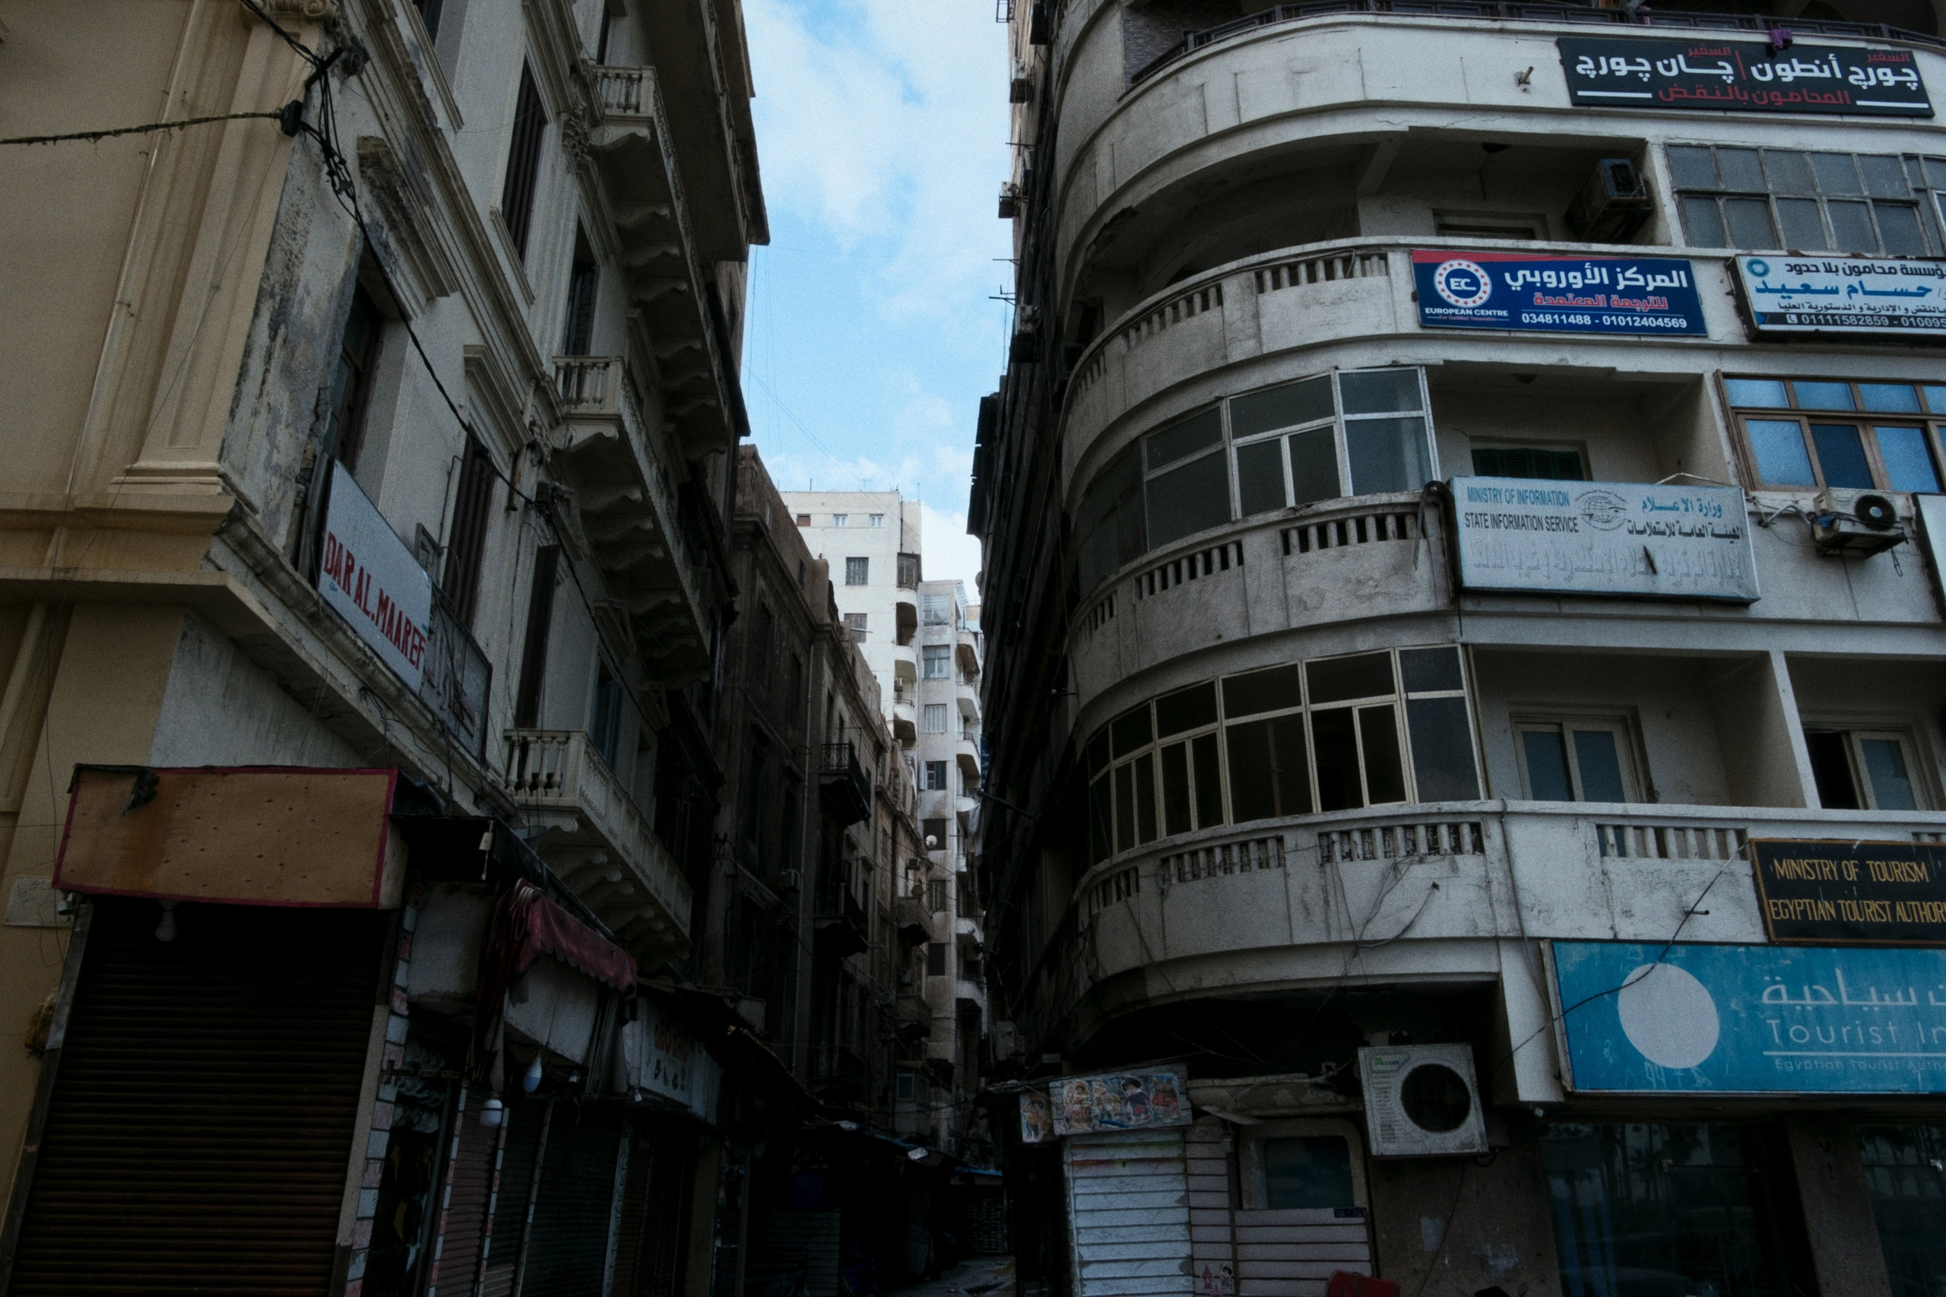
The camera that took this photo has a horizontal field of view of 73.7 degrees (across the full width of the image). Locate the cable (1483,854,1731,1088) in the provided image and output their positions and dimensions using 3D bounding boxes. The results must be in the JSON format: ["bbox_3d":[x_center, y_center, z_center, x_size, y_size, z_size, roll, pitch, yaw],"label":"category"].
[{"bbox_3d":[5.527,2.725,11.144,2.200,1.983,0.280,1,-21,-3],"label":"cable"}]

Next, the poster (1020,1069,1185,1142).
[{"bbox_3d":[1.089,3.773,10.732,1.420,0.540,0.180,1,-21,-3],"label":"poster"}]

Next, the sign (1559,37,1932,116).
[{"bbox_3d":[8.991,-6.629,15.123,4.295,1.015,0.070,1,-21,-3],"label":"sign"}]

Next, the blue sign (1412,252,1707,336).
[{"bbox_3d":[6.237,-3.769,13.859,3.078,0.974,0.070,1,-21,-3],"label":"blue sign"}]

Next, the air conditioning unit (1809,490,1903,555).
[{"bbox_3d":[8.747,-1.294,12.842,0.690,0.510,0.280,1,-21,-3],"label":"air conditioning unit"}]

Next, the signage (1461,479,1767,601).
[{"bbox_3d":[6.149,-1.046,12.691,2.917,1.205,0.180,1,-17,-3],"label":"signage"}]

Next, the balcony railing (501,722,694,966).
[{"bbox_3d":[-4.883,2.832,17.714,0.882,0.990,7.686,1,-21,-3],"label":"balcony railing"}]

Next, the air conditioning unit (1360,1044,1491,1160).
[{"bbox_3d":[3.766,3.795,10.892,0.900,0.840,0.360,-5,-22,13],"label":"air conditioning unit"}]

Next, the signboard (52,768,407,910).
[{"bbox_3d":[-4.095,1.062,7.263,1.739,0.728,0.300,1,-21,-3],"label":"signboard"}]

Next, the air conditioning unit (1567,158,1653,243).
[{"bbox_3d":[7.364,-5.146,15.051,0.350,0.570,0.830,1,-21,-3],"label":"air conditioning unit"}]

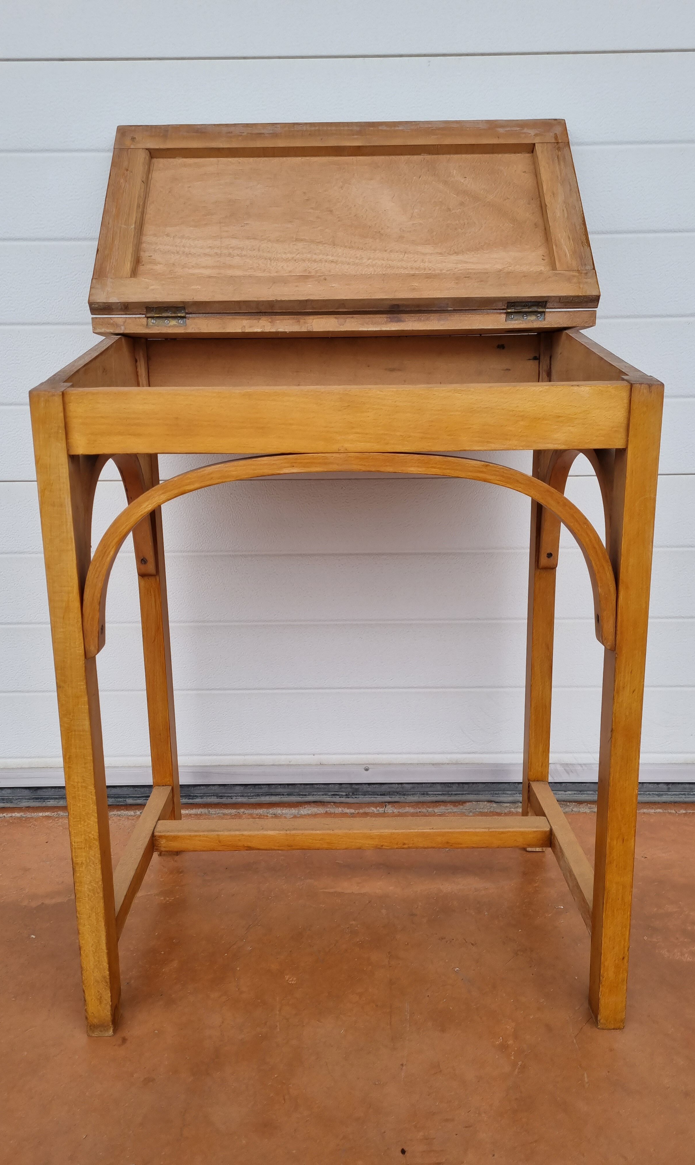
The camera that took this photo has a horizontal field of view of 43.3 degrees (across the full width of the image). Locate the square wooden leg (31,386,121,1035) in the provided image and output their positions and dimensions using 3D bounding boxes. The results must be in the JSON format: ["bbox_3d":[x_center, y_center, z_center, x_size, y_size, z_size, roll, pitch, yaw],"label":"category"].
[{"bbox_3d":[-0.269,0.148,0.882,0.029,0.683,0.037,-1,12,0],"label":"square wooden leg"}]

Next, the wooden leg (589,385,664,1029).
[{"bbox_3d":[0.277,0.140,0.884,0.029,0.683,0.037,-1,12,0],"label":"wooden leg"}]

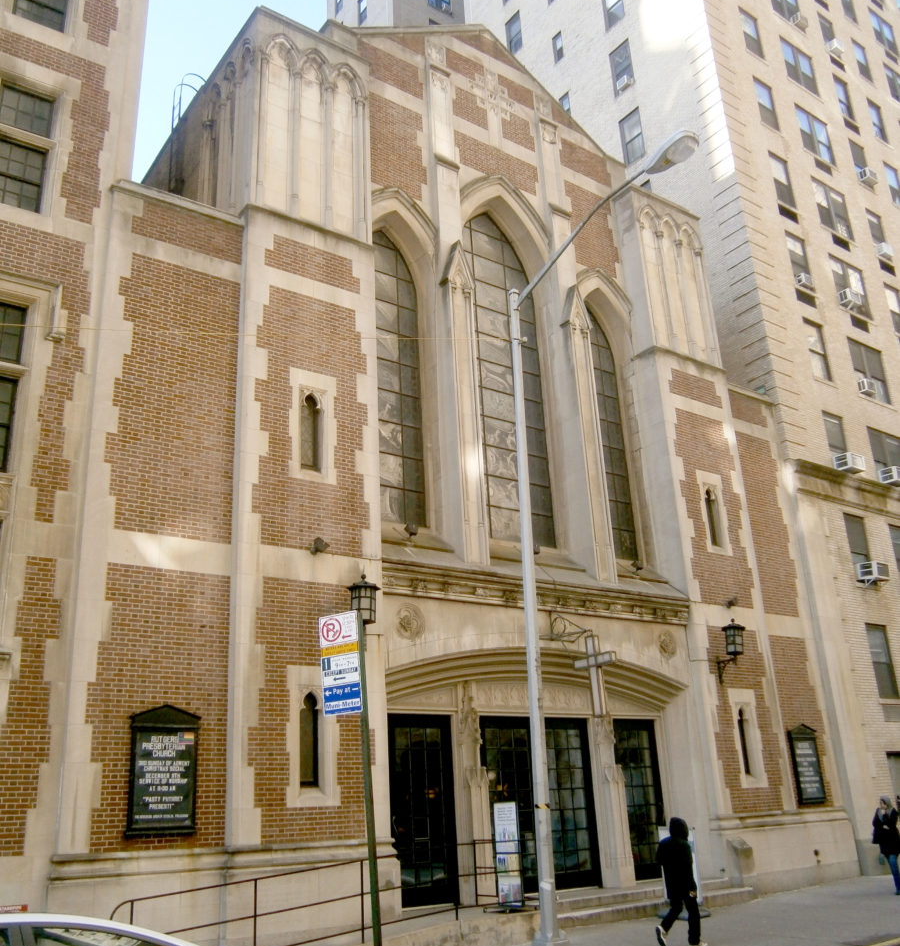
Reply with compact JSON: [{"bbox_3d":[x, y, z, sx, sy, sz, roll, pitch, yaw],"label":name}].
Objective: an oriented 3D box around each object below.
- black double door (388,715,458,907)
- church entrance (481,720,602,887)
[{"bbox_3d":[-0.478,5.604,15.119,1.370,2.980,0.150,11,-24,-33],"label":"black double door"},{"bbox_3d":[1.648,6.033,16.535,2.730,3.000,0.150,11,-24,-33],"label":"church entrance"}]

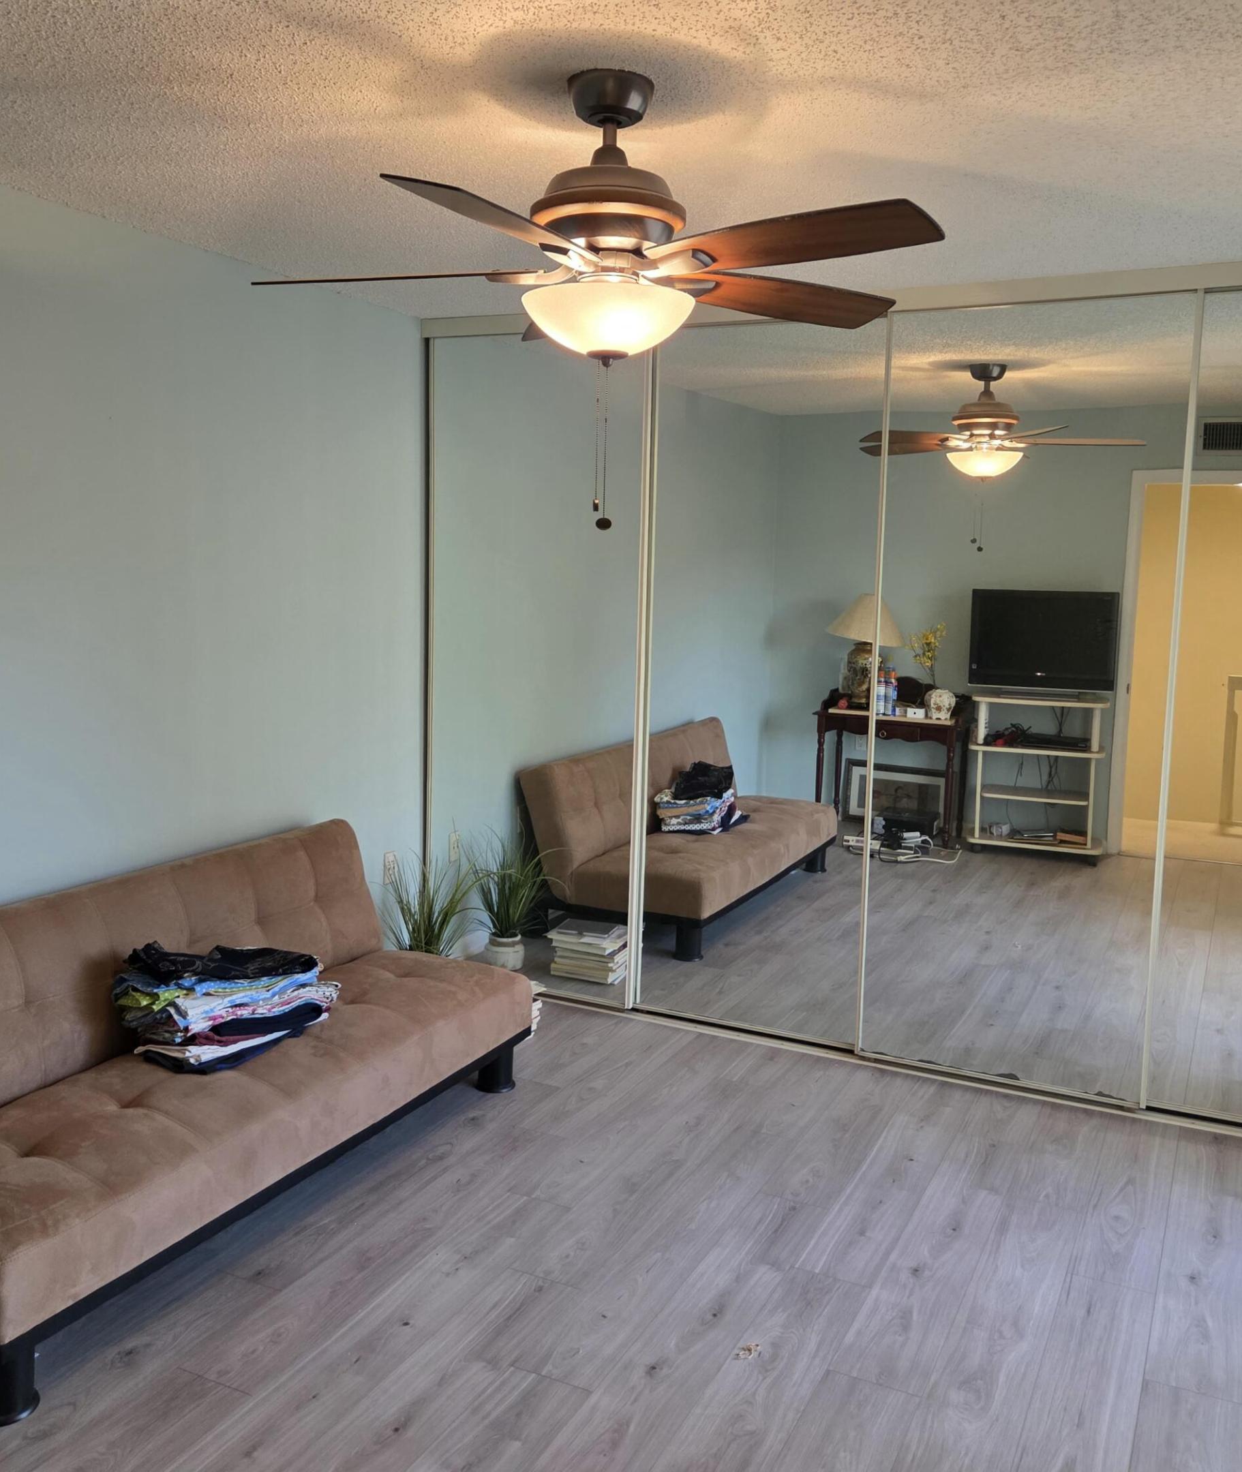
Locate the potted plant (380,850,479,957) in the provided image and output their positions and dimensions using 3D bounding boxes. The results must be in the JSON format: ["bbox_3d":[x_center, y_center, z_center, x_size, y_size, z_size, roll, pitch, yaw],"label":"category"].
[{"bbox_3d":[-0.674,0.692,4.574,0.380,0.540,0.380,1,8,0],"label":"potted plant"}]

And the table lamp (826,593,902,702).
[{"bbox_3d":[1.436,-0.495,7.658,0.458,0.680,0.458,5,8,26],"label":"table lamp"}]

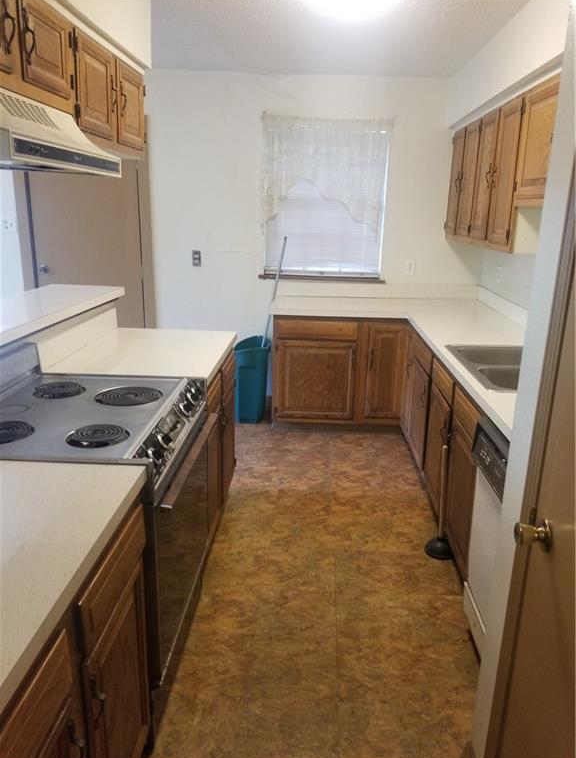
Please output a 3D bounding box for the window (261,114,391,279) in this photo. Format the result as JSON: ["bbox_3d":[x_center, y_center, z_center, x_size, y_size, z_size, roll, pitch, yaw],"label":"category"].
[{"bbox_3d":[0.264,-1.314,4.249,0.911,1.145,0.090,2,16,3],"label":"window"}]

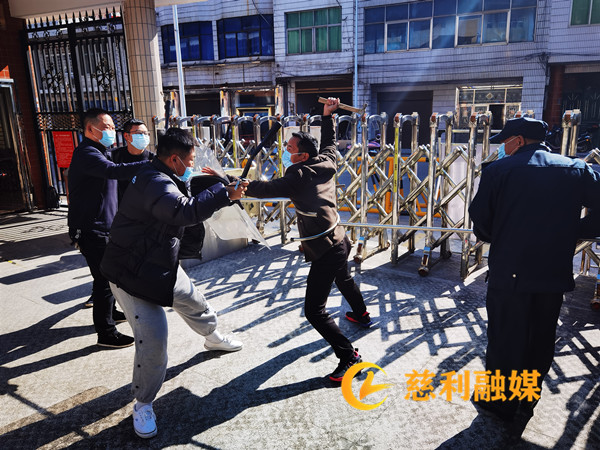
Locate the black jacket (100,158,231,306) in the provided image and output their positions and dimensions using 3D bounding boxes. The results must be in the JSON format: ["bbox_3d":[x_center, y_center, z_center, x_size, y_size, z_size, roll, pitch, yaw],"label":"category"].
[{"bbox_3d":[-0.745,0.012,2.541,0.650,0.780,0.560,2,12,-18],"label":"black jacket"}]

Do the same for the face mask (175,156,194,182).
[{"bbox_3d":[-0.609,-0.295,2.487,0.115,0.135,0.135,7,11,-19],"label":"face mask"}]

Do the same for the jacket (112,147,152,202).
[{"bbox_3d":[-1.311,-0.371,3.812,0.320,0.660,0.500,14,21,40],"label":"jacket"}]

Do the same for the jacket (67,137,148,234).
[{"bbox_3d":[-1.399,-0.288,3.400,0.560,0.710,0.500,5,15,9],"label":"jacket"}]

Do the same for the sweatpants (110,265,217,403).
[{"bbox_3d":[-0.752,0.484,2.821,0.560,0.800,0.860,-3,14,-6],"label":"sweatpants"}]

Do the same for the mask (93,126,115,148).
[{"bbox_3d":[-1.378,-0.613,3.300,0.120,0.130,0.140,-1,13,15],"label":"mask"}]

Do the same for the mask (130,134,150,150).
[{"bbox_3d":[-1.248,-0.646,3.663,0.110,0.125,0.140,7,16,41],"label":"mask"}]

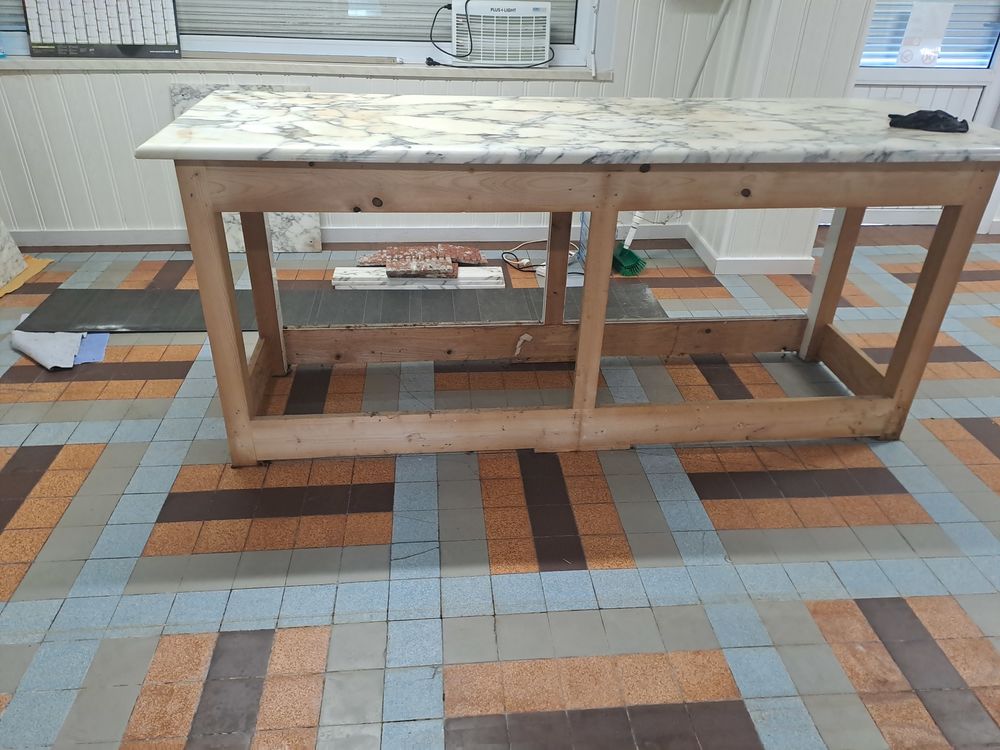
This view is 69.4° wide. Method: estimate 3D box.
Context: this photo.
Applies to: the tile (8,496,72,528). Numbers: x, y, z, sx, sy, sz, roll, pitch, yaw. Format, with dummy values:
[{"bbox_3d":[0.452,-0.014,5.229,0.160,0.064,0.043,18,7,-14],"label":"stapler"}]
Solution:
[{"bbox_3d":[-1.195,0.364,1.879,0.119,0.012,0.119,-1,31,-5],"label":"tile"}]

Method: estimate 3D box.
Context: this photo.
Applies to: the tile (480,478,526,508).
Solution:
[{"bbox_3d":[0.010,0.341,2.069,0.124,0.010,0.124,-1,31,-5],"label":"tile"}]

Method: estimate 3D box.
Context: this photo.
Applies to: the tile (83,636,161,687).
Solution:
[{"bbox_3d":[-0.787,0.598,1.507,0.120,0.010,0.120,-1,30,-5],"label":"tile"}]

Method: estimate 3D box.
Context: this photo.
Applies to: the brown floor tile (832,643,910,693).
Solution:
[{"bbox_3d":[0.670,0.533,1.314,0.101,0.010,0.101,-1,30,-5],"label":"brown floor tile"}]

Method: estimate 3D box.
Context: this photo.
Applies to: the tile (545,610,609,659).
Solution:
[{"bbox_3d":[0.181,0.595,1.654,0.124,0.010,0.124,-1,31,-5],"label":"tile"}]

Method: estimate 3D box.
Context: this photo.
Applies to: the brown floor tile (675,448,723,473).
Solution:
[{"bbox_3d":[0.509,0.221,1.838,0.101,0.010,0.101,-1,30,-5],"label":"brown floor tile"}]

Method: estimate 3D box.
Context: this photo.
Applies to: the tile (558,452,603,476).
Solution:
[{"bbox_3d":[0.247,0.270,2.199,0.124,0.010,0.124,-1,31,-5],"label":"tile"}]

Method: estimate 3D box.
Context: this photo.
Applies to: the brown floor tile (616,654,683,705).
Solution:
[{"bbox_3d":[0.318,0.656,1.560,0.124,0.010,0.124,-1,31,-5],"label":"brown floor tile"}]

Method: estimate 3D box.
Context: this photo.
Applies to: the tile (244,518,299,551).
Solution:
[{"bbox_3d":[-0.684,0.482,2.175,0.142,0.012,0.142,-1,31,-5],"label":"tile"}]

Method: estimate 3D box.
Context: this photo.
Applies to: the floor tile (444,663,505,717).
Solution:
[{"bbox_3d":[-0.047,0.553,1.265,0.103,0.011,0.103,-1,31,-5],"label":"floor tile"}]

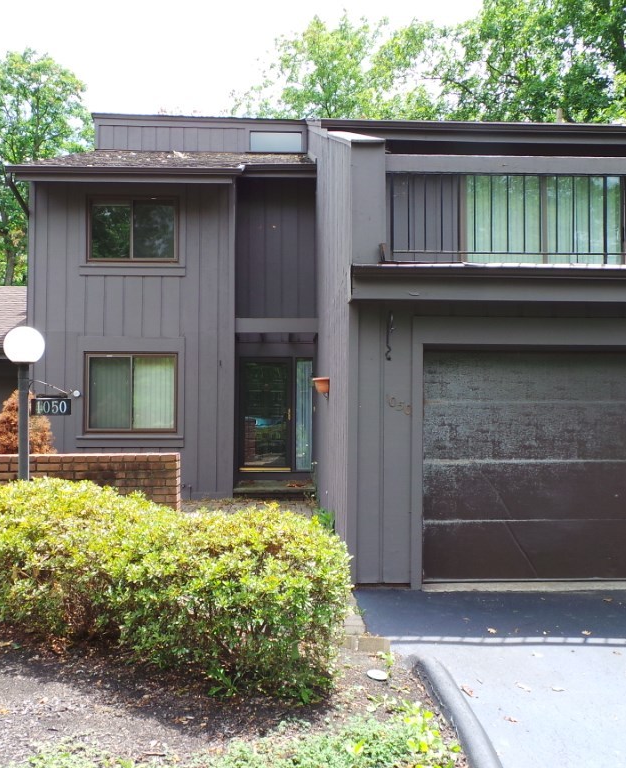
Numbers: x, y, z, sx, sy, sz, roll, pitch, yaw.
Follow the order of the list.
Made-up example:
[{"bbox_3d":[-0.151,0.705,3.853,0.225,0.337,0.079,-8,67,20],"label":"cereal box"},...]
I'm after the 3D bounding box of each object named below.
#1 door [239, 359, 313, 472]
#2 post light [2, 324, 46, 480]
[{"bbox_3d":[-0.654,0.565,12.200,1.330,2.050,0.120,0,-1,-2],"label":"door"},{"bbox_3d":[-2.118,0.569,4.960,0.305,1.980,0.305,0,-1,-2],"label":"post light"}]

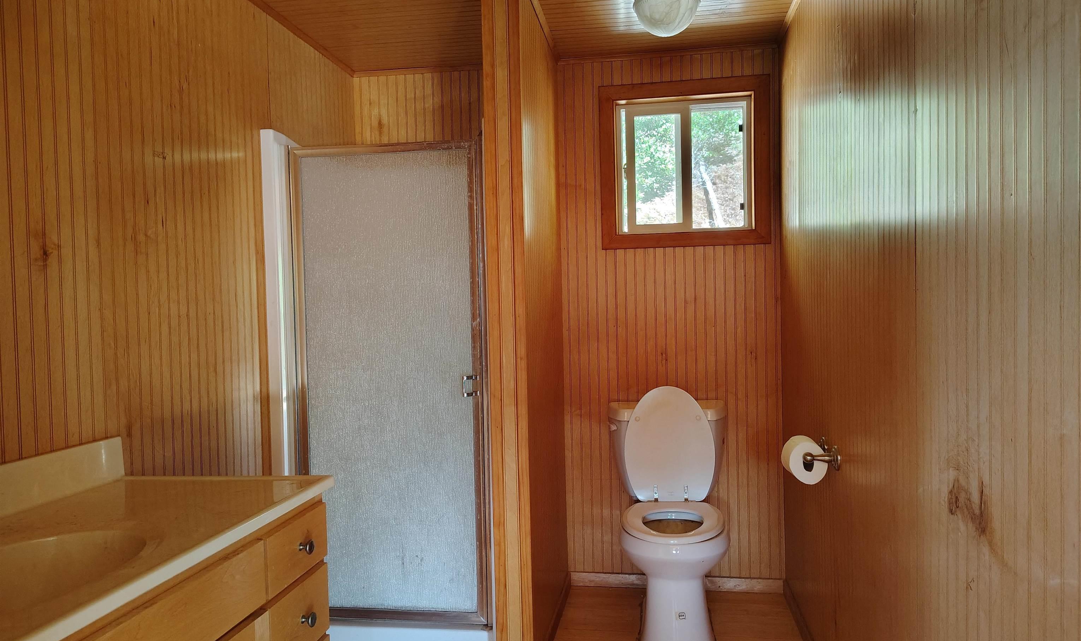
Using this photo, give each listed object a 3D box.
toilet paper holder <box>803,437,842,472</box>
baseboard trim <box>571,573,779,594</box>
[{"bbox_3d":[0.817,0.396,2.235,0.101,0.071,0.220,-1,1,9],"label":"toilet paper holder"},{"bbox_3d":[0.572,1.115,3.195,0.886,0.059,0.017,-1,1,9],"label":"baseboard trim"}]

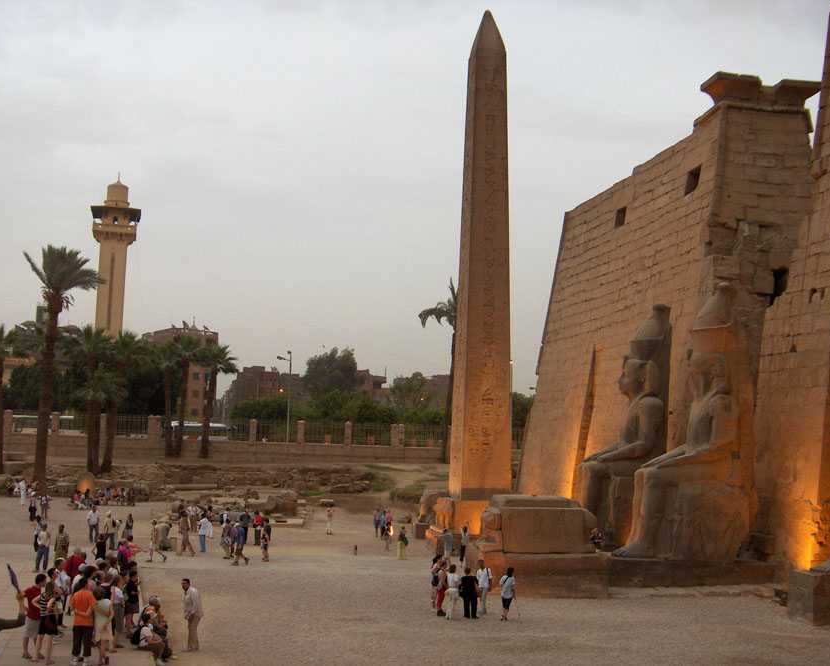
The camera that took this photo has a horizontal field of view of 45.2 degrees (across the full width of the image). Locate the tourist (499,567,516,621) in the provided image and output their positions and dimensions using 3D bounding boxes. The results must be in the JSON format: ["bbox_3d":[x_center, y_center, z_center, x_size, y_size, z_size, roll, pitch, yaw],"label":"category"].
[{"bbox_3d":[2.865,8.069,30.900,0.520,1.660,0.420,2,-6,-6],"label":"tourist"}]

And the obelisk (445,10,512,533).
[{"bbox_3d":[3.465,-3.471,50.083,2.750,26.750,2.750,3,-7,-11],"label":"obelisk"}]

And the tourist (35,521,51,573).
[{"bbox_3d":[-13.508,7.823,36.436,0.550,1.780,0.360,2,-7,-9],"label":"tourist"}]

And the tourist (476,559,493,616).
[{"bbox_3d":[2.243,8.220,32.215,0.550,1.760,0.360,-1,-7,18],"label":"tourist"}]

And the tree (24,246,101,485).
[{"bbox_3d":[-24.697,2.543,69.500,5.300,16.900,5.100,3,-6,-21],"label":"tree"}]

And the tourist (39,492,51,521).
[{"bbox_3d":[-21.483,10.105,58.000,0.520,1.600,0.400,2,-6,0],"label":"tourist"}]

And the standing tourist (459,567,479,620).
[{"bbox_3d":[1.720,8.213,31.492,0.580,1.620,0.360,1,-7,3],"label":"standing tourist"}]

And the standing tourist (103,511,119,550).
[{"bbox_3d":[-12.869,8.383,42.300,0.580,1.680,0.380,3,-6,-20],"label":"standing tourist"}]

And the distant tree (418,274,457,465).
[{"bbox_3d":[3.705,3.512,96.000,6.600,18.000,6.400,1,-6,2],"label":"distant tree"}]

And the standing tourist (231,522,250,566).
[{"bbox_3d":[-6.909,8.384,39.500,0.680,1.690,0.500,3,-8,-11],"label":"standing tourist"}]

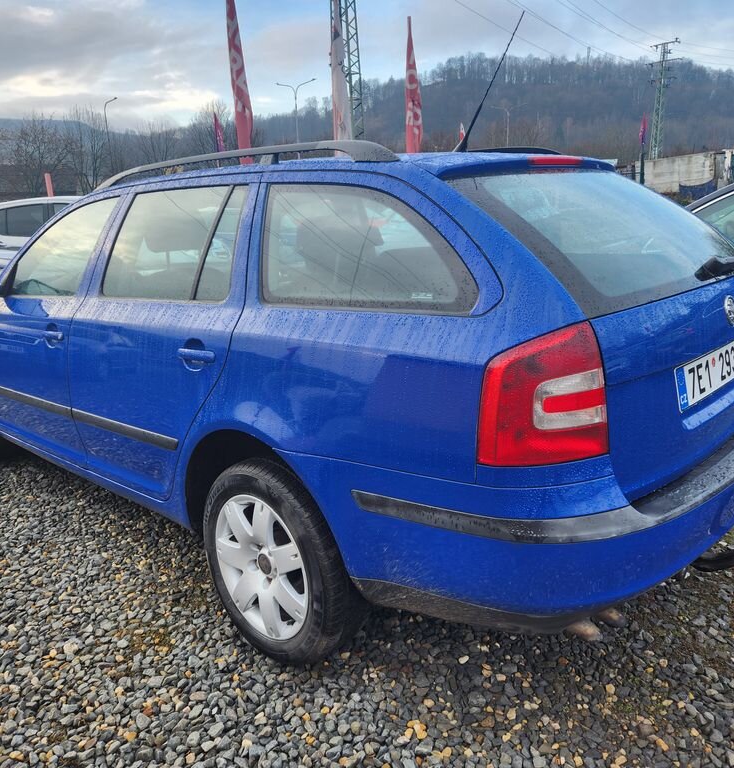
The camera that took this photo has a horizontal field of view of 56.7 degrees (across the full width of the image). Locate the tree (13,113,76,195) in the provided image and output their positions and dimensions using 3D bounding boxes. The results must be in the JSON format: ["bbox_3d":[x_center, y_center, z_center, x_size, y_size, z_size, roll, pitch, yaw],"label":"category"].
[{"bbox_3d":[-18.964,-12.395,41.059,3.775,7.474,3.775,-8,16,-23],"label":"tree"}]

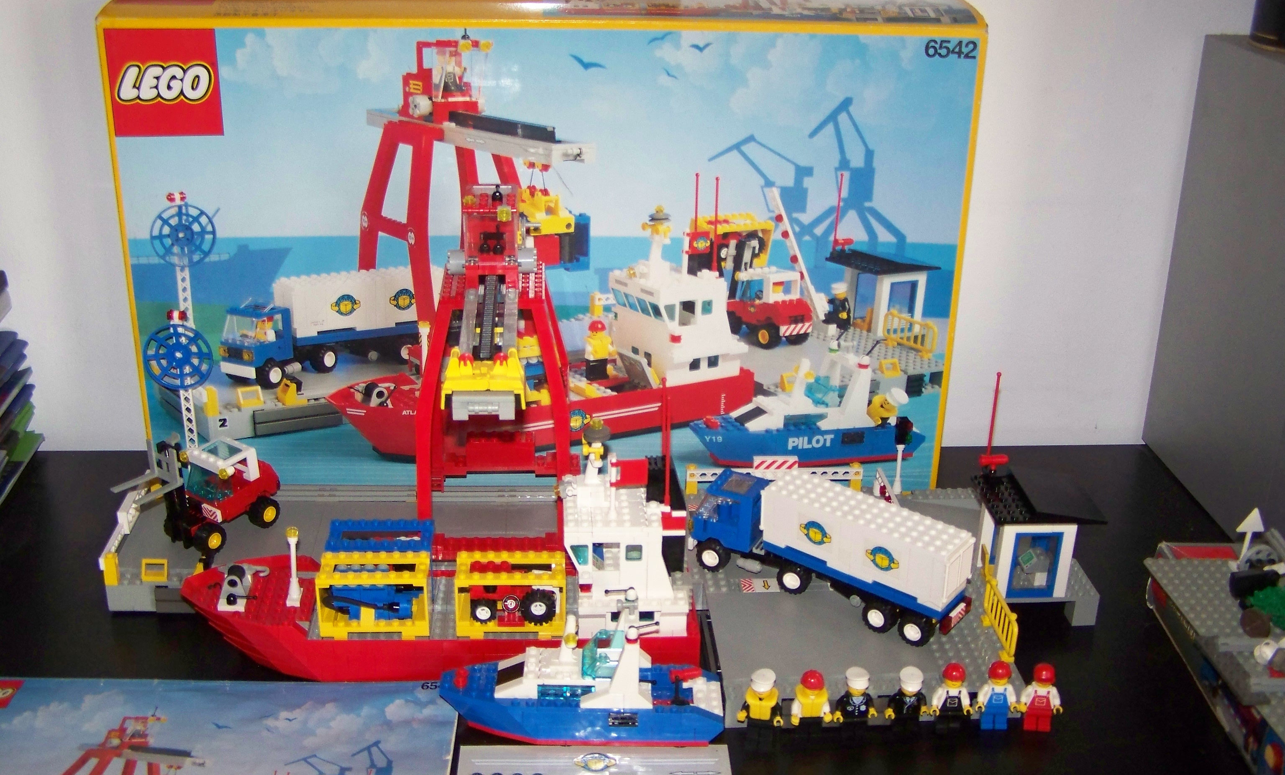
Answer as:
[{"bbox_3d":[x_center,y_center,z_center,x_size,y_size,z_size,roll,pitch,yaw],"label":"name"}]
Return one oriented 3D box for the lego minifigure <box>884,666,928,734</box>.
[{"bbox_3d":[0.150,0.174,0.793,0.025,0.042,0.015,5,25,10],"label":"lego minifigure"}]

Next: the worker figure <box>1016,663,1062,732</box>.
[{"bbox_3d":[0.226,0.172,0.799,0.024,0.042,0.015,7,26,14],"label":"worker figure"}]

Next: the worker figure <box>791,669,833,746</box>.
[{"bbox_3d":[0.095,0.177,0.789,0.024,0.042,0.016,3,25,6],"label":"worker figure"}]

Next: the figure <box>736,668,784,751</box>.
[{"bbox_3d":[0.066,0.178,0.785,0.025,0.042,0.016,2,25,4],"label":"figure"}]

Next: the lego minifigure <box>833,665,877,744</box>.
[{"bbox_3d":[0.121,0.176,0.790,0.024,0.042,0.015,4,25,8],"label":"lego minifigure"}]

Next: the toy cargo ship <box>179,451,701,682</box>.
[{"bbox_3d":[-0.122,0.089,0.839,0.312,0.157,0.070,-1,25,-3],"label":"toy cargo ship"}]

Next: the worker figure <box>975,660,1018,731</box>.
[{"bbox_3d":[0.201,0.172,0.798,0.024,0.042,0.015,6,26,13],"label":"worker figure"}]

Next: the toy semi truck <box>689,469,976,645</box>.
[{"bbox_3d":[0.115,0.101,0.882,0.186,0.066,0.048,18,31,34],"label":"toy semi truck"}]

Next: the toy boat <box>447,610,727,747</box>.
[{"bbox_3d":[-0.034,0.156,0.793,0.160,0.076,0.049,1,25,2],"label":"toy boat"}]

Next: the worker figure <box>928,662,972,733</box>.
[{"bbox_3d":[0.175,0.173,0.796,0.023,0.042,0.015,5,26,11],"label":"worker figure"}]

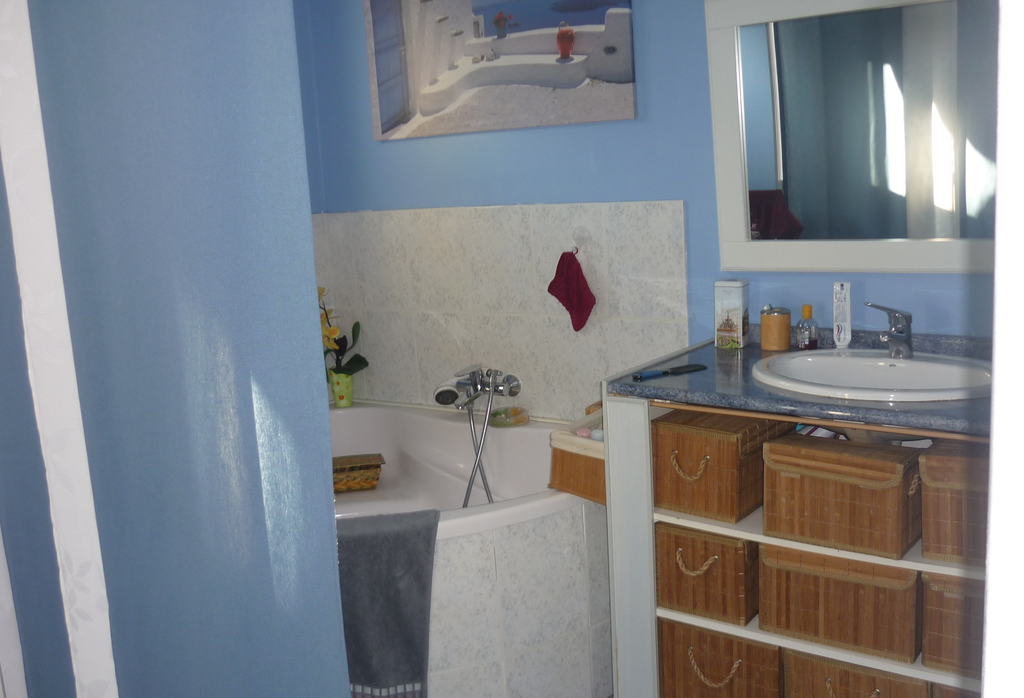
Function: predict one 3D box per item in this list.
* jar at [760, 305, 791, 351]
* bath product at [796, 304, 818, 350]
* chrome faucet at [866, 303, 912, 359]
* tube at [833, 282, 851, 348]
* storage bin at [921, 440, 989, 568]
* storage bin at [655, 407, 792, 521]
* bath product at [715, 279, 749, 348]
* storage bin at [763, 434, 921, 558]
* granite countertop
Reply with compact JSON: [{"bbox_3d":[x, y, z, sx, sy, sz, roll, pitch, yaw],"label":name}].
[{"bbox_3d":[0.672,-0.052,2.478,0.076,0.104,0.076,-3,10,1],"label":"jar"},{"bbox_3d":[0.740,-0.054,2.451,0.053,0.110,0.040,3,12,32],"label":"bath product"},{"bbox_3d":[0.840,-0.042,2.155,0.060,0.138,0.155,4,12,36],"label":"chrome faucet"},{"bbox_3d":[0.788,-0.078,2.321,0.042,0.158,0.030,2,11,29],"label":"tube"},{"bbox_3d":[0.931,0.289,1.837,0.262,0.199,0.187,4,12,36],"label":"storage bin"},{"bbox_3d":[0.474,0.247,2.232,0.203,0.198,0.265,4,12,36],"label":"storage bin"},{"bbox_3d":[0.575,-0.091,2.542,0.074,0.169,0.060,3,12,33],"label":"bath product"},{"bbox_3d":[0.680,0.280,1.983,0.270,0.194,0.187,4,12,36],"label":"storage bin"},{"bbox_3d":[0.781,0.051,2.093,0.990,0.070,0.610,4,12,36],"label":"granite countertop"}]

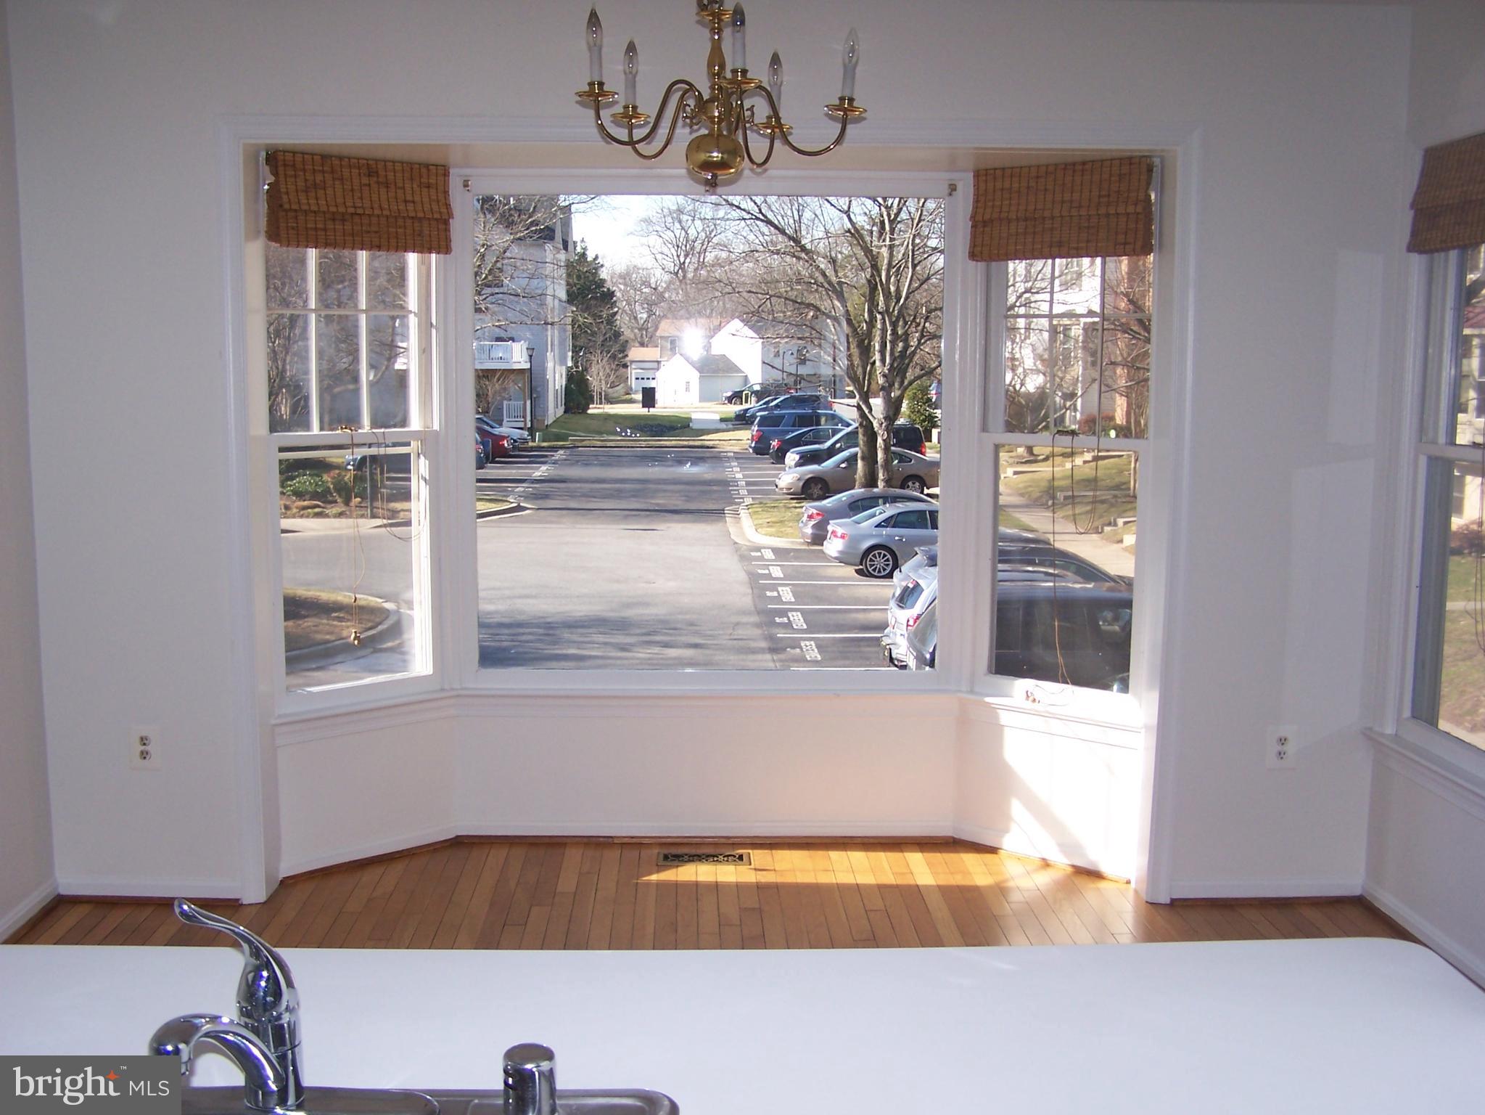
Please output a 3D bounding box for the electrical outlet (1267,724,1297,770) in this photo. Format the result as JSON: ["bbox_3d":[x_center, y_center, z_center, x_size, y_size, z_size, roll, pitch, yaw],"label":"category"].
[{"bbox_3d":[1.502,0.529,4.544,0.086,0.127,0.010,0,7,-1],"label":"electrical outlet"}]

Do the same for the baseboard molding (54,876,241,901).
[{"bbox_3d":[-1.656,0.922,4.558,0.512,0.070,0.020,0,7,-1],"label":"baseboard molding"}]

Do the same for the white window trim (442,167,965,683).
[{"bbox_3d":[-0.095,-0.369,5.017,1.596,1.607,0.080,0,7,-1],"label":"white window trim"}]

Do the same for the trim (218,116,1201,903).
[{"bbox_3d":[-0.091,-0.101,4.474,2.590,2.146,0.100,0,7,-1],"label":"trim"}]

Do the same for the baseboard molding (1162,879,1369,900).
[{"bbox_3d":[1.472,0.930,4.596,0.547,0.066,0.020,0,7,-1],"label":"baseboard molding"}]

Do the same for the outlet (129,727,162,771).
[{"bbox_3d":[-1.648,0.527,4.506,0.086,0.125,0.010,0,7,-1],"label":"outlet"}]

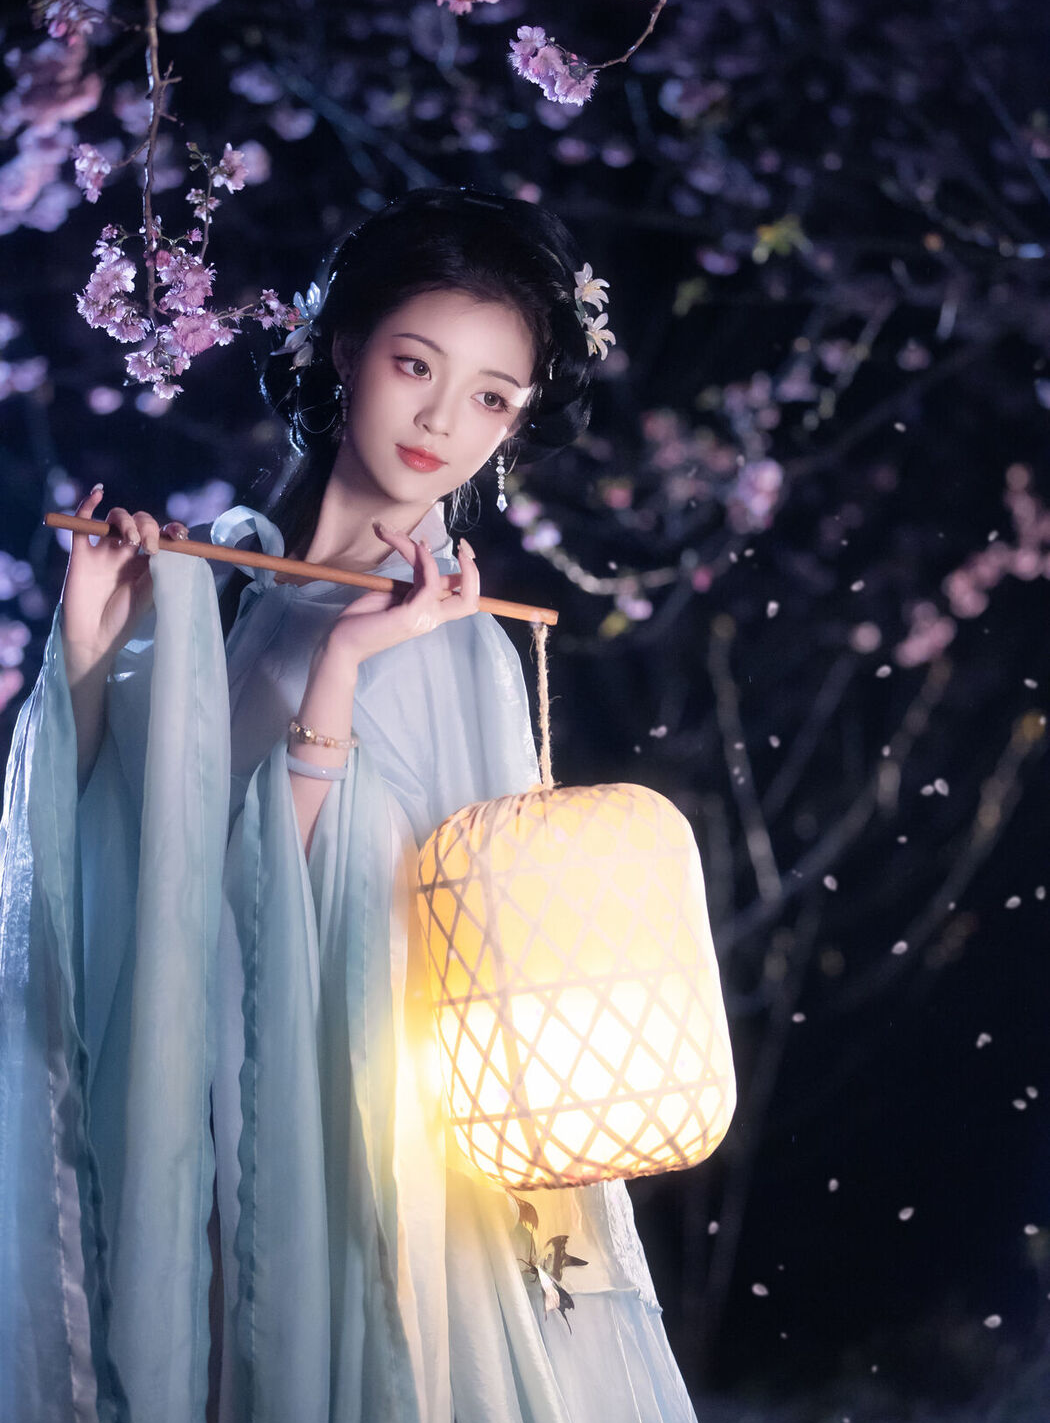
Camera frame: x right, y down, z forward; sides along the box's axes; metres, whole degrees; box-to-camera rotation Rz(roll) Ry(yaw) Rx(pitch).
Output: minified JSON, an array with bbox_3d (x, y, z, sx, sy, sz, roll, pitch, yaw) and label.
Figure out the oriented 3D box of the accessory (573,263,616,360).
[{"bbox_3d":[0.054,-0.311,3.060,0.036,0.074,0.035,-12,0,-40],"label":"accessory"}]

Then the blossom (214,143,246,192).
[{"bbox_3d":[-0.228,-0.422,3.050,0.026,0.038,0.027,-1,0,0],"label":"blossom"}]

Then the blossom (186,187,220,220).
[{"bbox_3d":[-0.244,-0.385,2.980,0.025,0.025,0.026,-1,0,0],"label":"blossom"}]

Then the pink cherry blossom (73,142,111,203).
[{"bbox_3d":[-0.332,-0.413,3.020,0.029,0.046,0.034,-1,0,12],"label":"pink cherry blossom"}]

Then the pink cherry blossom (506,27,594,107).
[{"bbox_3d":[0.021,-0.504,3.080,0.069,0.062,0.056,-1,0,0],"label":"pink cherry blossom"}]

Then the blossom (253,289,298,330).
[{"bbox_3d":[-0.189,-0.303,2.970,0.035,0.031,0.033,-1,0,0],"label":"blossom"}]

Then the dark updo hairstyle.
[{"bbox_3d":[-0.076,-0.265,3.110,0.258,0.305,0.250,19,3,-16],"label":"dark updo hairstyle"}]

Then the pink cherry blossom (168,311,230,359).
[{"bbox_3d":[-0.244,-0.283,2.950,0.048,0.035,0.042,-1,0,-5],"label":"pink cherry blossom"}]

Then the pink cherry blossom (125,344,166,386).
[{"bbox_3d":[-0.294,-0.268,3.040,0.033,0.032,0.027,-1,0,0],"label":"pink cherry blossom"}]

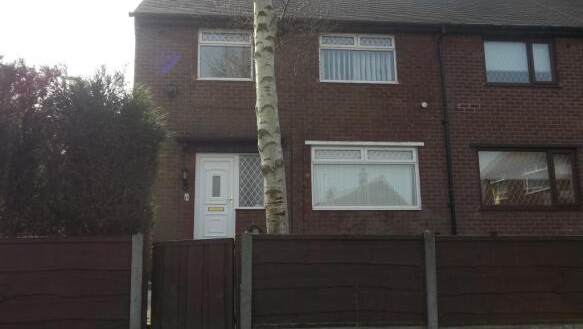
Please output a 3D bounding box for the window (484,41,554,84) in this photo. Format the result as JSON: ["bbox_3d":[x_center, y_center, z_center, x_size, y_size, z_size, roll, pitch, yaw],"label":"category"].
[{"bbox_3d":[4.988,-2.219,9.933,1.611,0.996,0.100,0,-9,-5],"label":"window"}]

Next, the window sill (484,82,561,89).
[{"bbox_3d":[5.017,-1.696,9.797,1.710,0.091,0.120,0,-9,-5],"label":"window sill"}]

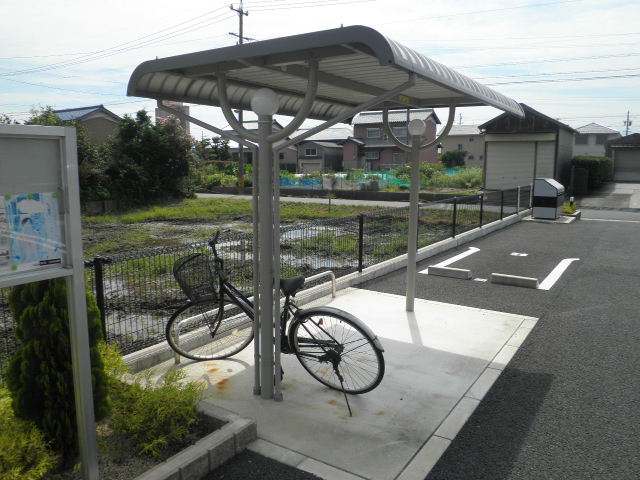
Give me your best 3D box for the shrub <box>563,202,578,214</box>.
[{"bbox_3d":[8.745,-1.126,16.765,0.450,0.380,0.420,6,10,33],"label":"shrub"}]

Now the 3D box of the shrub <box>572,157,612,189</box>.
[{"bbox_3d":[15.705,-3.739,27.729,1.500,1.750,4.200,6,10,36],"label":"shrub"}]

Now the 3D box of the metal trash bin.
[{"bbox_3d":[7.745,-1.406,16.221,0.700,1.270,1.780,6,10,33],"label":"metal trash bin"}]

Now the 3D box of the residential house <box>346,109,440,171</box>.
[{"bbox_3d":[7.868,-9.747,50.012,8.000,7.200,6.300,5,9,28],"label":"residential house"}]

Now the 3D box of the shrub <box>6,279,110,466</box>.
[{"bbox_3d":[-1.315,0.500,2.499,0.470,1.240,0.470,1,8,0],"label":"shrub"}]

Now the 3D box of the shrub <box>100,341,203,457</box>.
[{"bbox_3d":[-0.988,0.888,2.838,0.540,0.400,0.560,1,8,0],"label":"shrub"}]

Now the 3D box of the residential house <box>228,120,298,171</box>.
[{"bbox_3d":[-6.834,-11.539,62.126,6.600,7.000,7.200,5,9,28],"label":"residential house"}]

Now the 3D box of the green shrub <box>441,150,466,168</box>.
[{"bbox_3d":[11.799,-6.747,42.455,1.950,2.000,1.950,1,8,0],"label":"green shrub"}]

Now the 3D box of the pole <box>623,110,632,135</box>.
[{"bbox_3d":[47.172,-14.509,73.617,1.300,10.600,0.500,5,9,28],"label":"pole"}]

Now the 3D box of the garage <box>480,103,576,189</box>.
[{"bbox_3d":[11.502,-4.872,25.997,4.050,4.400,5.800,5,10,31],"label":"garage"}]

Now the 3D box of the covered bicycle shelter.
[{"bbox_3d":[0.349,-0.199,4.187,2.020,2.290,3.070,6,10,33],"label":"covered bicycle shelter"}]

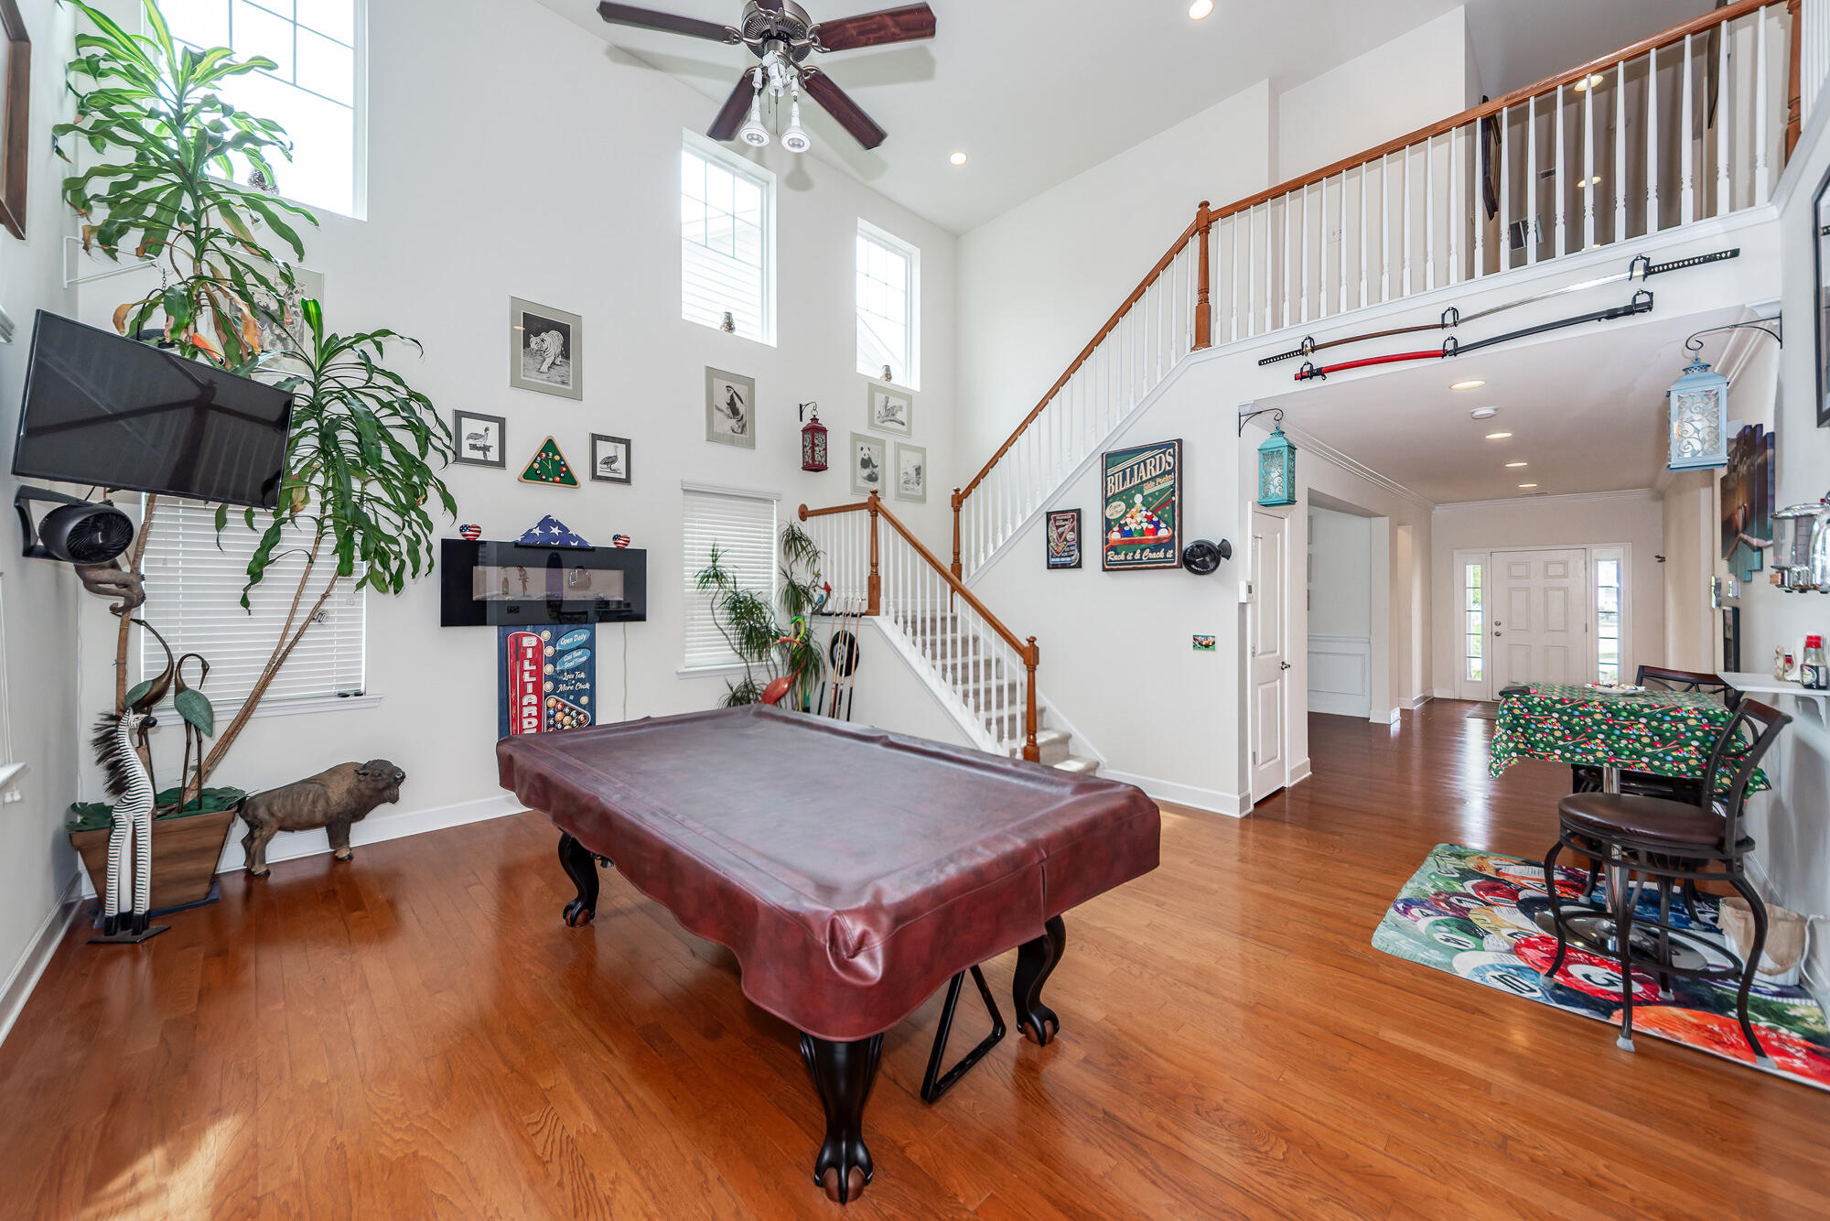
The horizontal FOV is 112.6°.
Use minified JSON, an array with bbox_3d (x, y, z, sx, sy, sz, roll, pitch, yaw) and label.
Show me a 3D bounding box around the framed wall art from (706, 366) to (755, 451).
[{"bbox_3d":[-1.552,-1.711,5.184,0.457,0.628,0.025,-1,1,-44],"label":"framed wall art"}]

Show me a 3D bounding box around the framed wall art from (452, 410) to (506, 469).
[{"bbox_3d":[-2.825,-1.111,3.971,0.290,0.345,0.025,-1,1,-44],"label":"framed wall art"}]

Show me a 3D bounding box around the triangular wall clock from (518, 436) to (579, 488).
[{"bbox_3d":[-2.529,-1.046,4.241,0.377,0.337,0.045,-1,1,-44],"label":"triangular wall clock"}]

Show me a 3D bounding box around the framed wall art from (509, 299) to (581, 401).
[{"bbox_3d":[-2.545,-1.806,4.235,0.445,0.610,0.025,-1,1,-44],"label":"framed wall art"}]

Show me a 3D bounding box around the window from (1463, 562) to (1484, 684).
[{"bbox_3d":[7.855,0.174,8.575,0.050,1.664,0.206,-1,1,-44],"label":"window"}]

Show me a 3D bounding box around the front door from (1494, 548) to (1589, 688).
[{"bbox_3d":[8.290,0.225,8.120,0.050,2.046,0.910,-1,1,-44],"label":"front door"}]

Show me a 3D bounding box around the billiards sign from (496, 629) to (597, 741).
[{"bbox_3d":[-2.540,0.549,4.253,0.612,0.900,0.025,-1,1,-44],"label":"billiards sign"}]

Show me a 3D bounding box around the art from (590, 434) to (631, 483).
[{"bbox_3d":[-2.247,-1.116,4.524,0.289,0.348,0.025,-1,1,-44],"label":"art"}]

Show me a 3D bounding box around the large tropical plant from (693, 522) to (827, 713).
[{"bbox_3d":[-1.214,0.323,4.898,0.950,2.075,0.750,-1,1,-44],"label":"large tropical plant"}]

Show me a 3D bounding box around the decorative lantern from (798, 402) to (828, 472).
[{"bbox_3d":[-0.951,-1.583,5.562,0.170,0.660,0.310,-1,1,-44],"label":"decorative lantern"}]

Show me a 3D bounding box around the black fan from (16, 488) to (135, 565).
[{"bbox_3d":[-3.286,-0.331,2.391,0.225,0.270,0.225,0,1,-4],"label":"black fan"}]

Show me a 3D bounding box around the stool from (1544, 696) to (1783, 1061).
[{"bbox_3d":[2.443,0.828,2.022,0.500,1.081,0.510,-1,1,-44],"label":"stool"}]

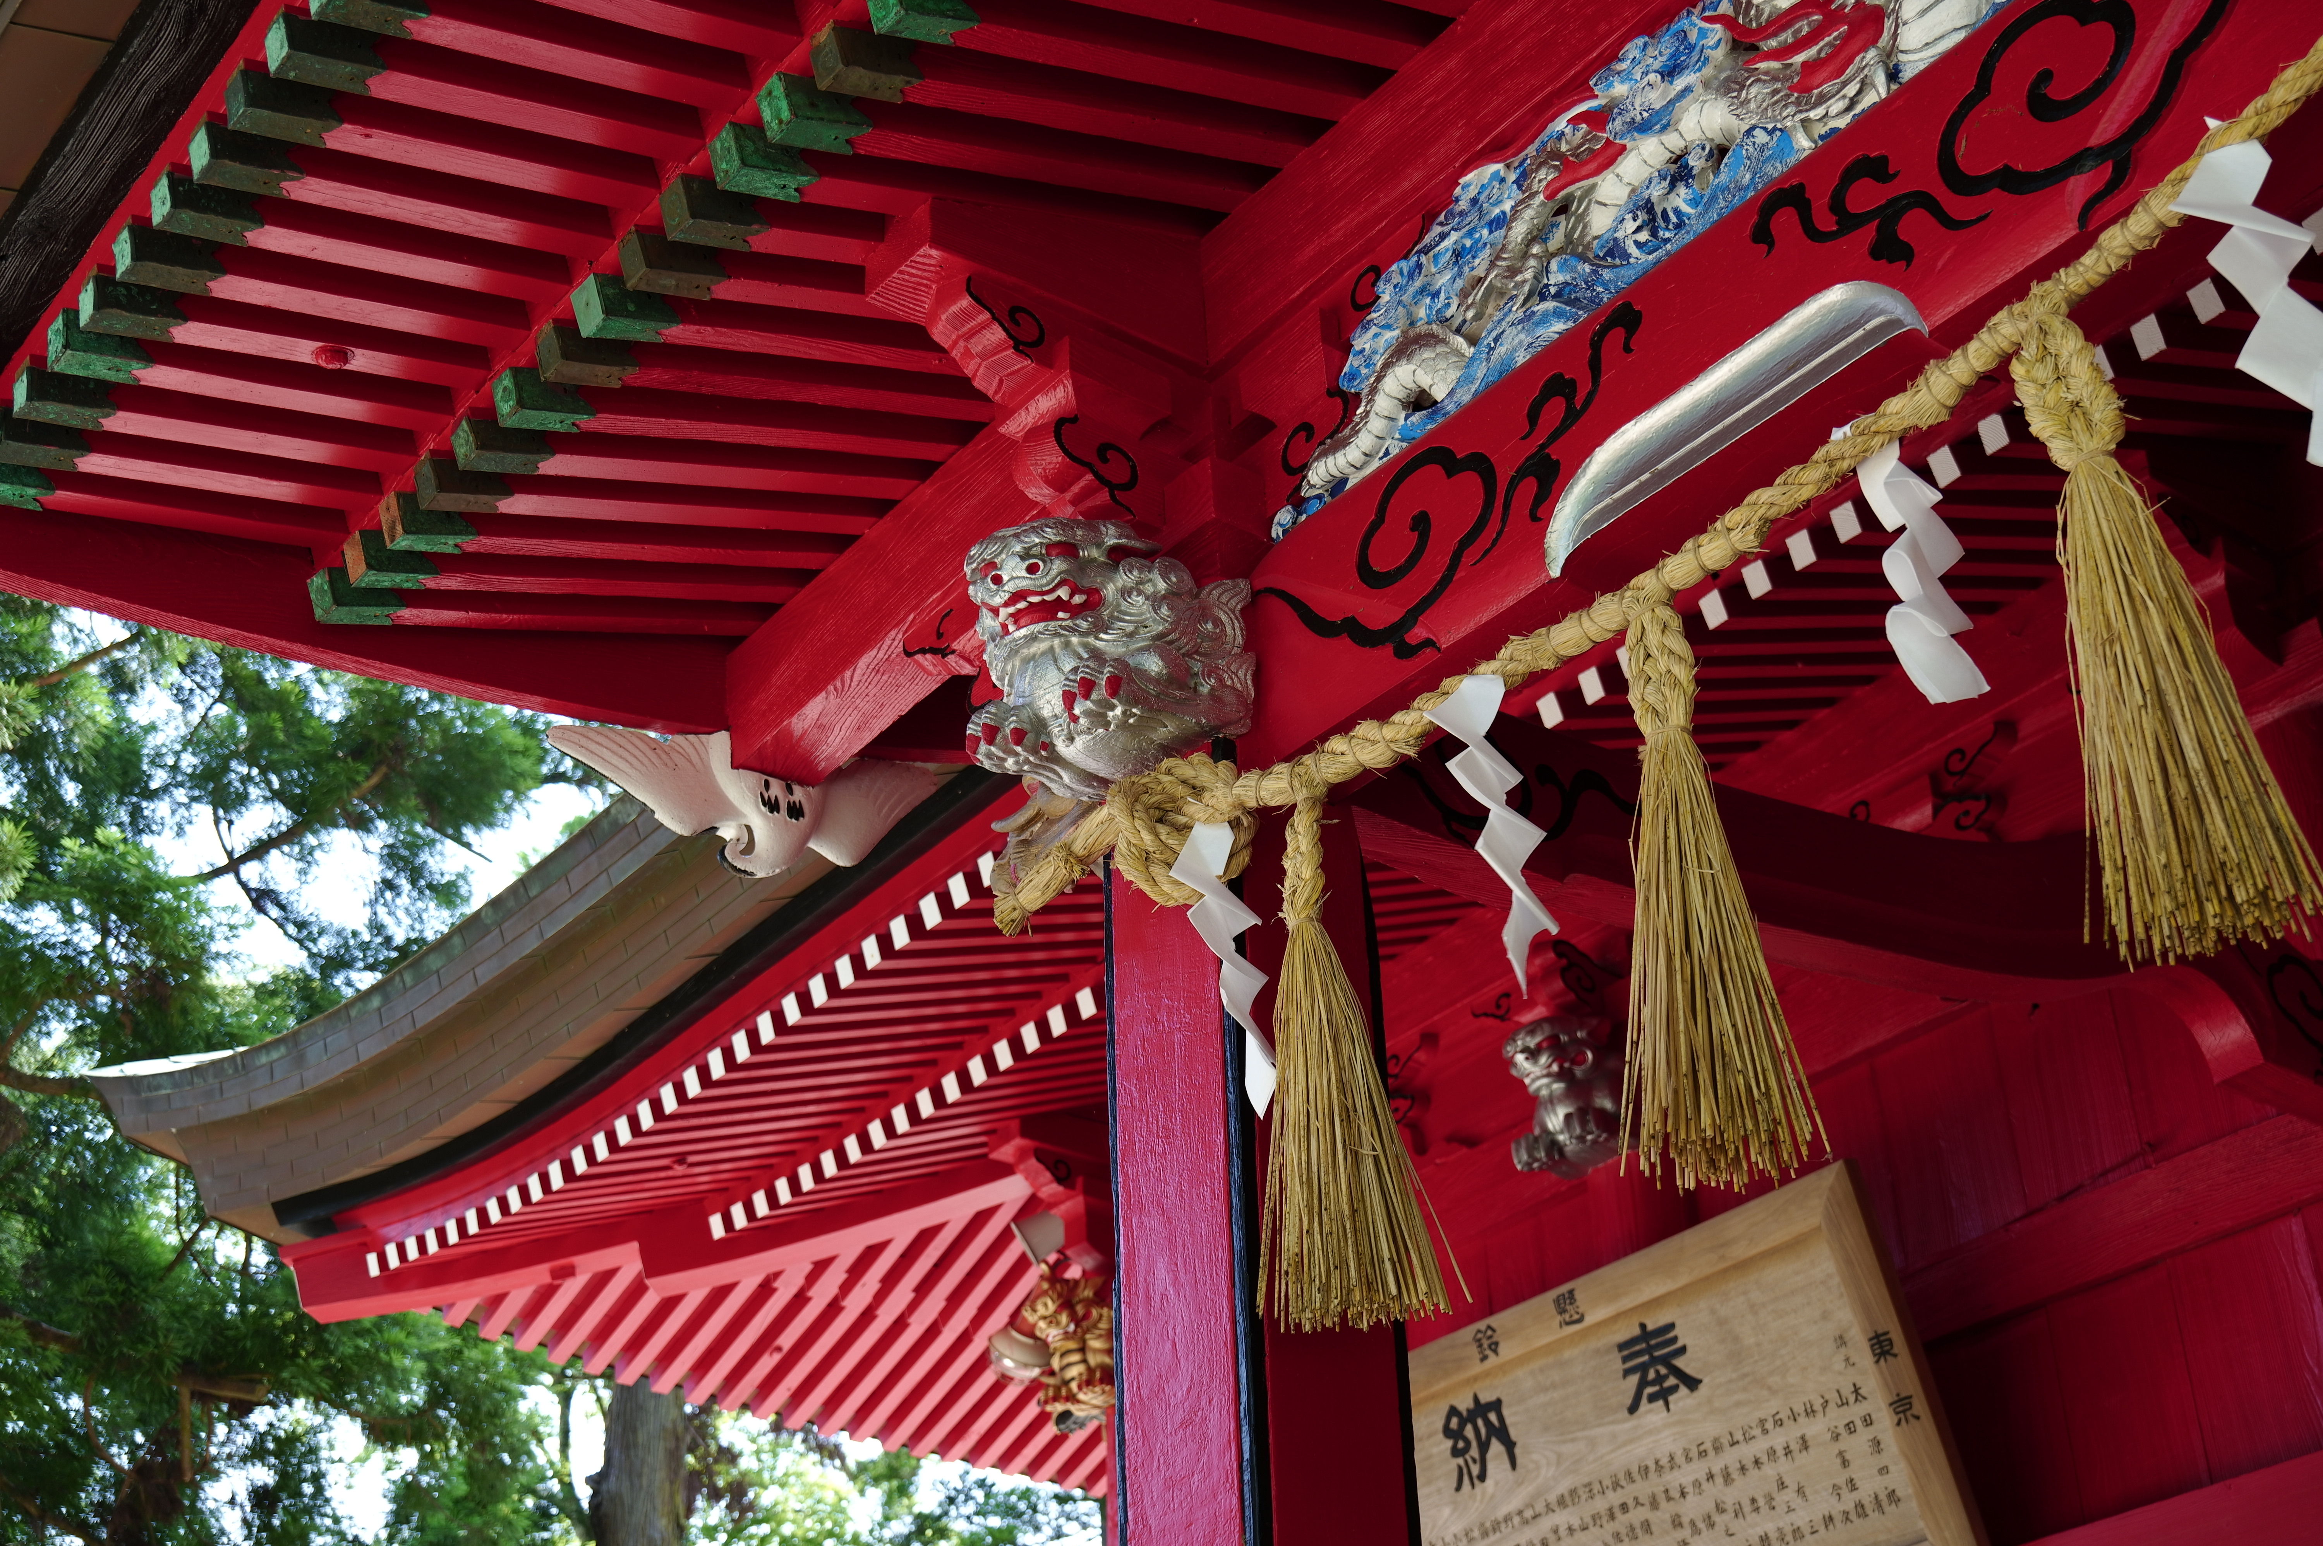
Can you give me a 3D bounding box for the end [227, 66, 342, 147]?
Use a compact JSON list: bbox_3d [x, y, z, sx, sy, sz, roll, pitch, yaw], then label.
[{"bbox_3d":[-0.935,-0.707,3.232,0.107,0.048,0.046,5,-28,-41],"label":"end"}]

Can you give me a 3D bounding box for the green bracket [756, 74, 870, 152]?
[{"bbox_3d":[-0.373,-0.714,3.285,0.107,0.059,0.050,0,-25,-43],"label":"green bracket"}]

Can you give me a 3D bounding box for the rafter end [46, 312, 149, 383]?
[{"bbox_3d":[-1.247,-0.499,3.565,0.107,0.054,0.047,5,-28,-41],"label":"rafter end"}]

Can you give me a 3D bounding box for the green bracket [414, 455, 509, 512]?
[{"bbox_3d":[-0.962,-0.401,4.189,0.116,0.064,0.050,0,-24,-41],"label":"green bracket"}]

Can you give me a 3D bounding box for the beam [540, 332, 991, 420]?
[{"bbox_3d":[-0.512,-0.547,4.159,0.749,0.064,0.051,0,-24,-41],"label":"beam"}]

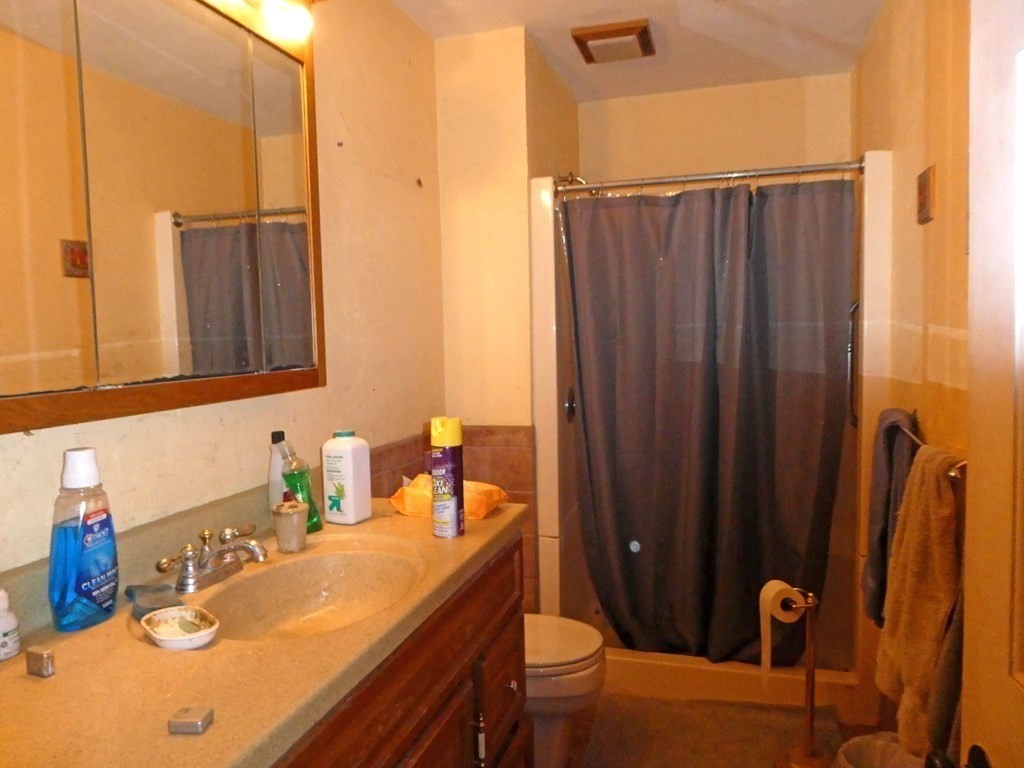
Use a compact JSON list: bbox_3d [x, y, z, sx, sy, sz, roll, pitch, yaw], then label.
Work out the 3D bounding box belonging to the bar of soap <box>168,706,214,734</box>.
[{"bbox_3d":[-0.354,0.372,0.784,0.036,0.013,0.029,-1,4,5],"label":"bar of soap"}]

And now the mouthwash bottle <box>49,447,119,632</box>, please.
[{"bbox_3d":[-0.659,0.231,1.095,0.076,0.263,0.100,1,5,23],"label":"mouthwash bottle"}]

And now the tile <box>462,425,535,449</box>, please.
[{"bbox_3d":[-0.060,0.184,2.498,0.285,0.073,0.009,0,4,17],"label":"tile"}]

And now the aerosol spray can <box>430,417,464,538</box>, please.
[{"bbox_3d":[-0.135,0.196,1.499,0.066,0.245,0.066,-1,4,0],"label":"aerosol spray can"}]

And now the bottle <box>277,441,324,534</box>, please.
[{"bbox_3d":[-0.468,0.223,1.568,0.063,0.198,0.047,-16,-1,-18],"label":"bottle"}]

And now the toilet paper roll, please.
[{"bbox_3d":[0.826,0.771,2.180,0.105,0.322,0.090,-2,4,-7],"label":"toilet paper roll"}]

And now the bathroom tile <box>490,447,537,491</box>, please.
[{"bbox_3d":[-0.001,0.300,2.489,0.156,0.154,0.009,0,4,17],"label":"bathroom tile"}]

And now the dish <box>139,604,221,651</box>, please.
[{"bbox_3d":[-0.469,0.349,1.004,0.084,0.027,0.133,-5,6,-43],"label":"dish"}]

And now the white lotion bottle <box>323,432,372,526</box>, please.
[{"bbox_3d":[-0.383,0.212,1.648,0.080,0.209,0.074,1,5,23],"label":"white lotion bottle"}]

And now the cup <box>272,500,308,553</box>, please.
[{"bbox_3d":[-0.443,0.287,1.423,0.069,0.089,0.069,-1,4,0],"label":"cup"}]

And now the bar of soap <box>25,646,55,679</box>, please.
[{"bbox_3d":[-0.607,0.359,0.915,0.035,0.029,0.013,0,4,19],"label":"bar of soap"}]

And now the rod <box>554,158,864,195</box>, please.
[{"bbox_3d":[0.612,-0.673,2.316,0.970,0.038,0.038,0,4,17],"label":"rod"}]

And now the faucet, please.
[{"bbox_3d":[-0.495,0.305,1.248,0.150,0.087,0.231,0,4,17],"label":"faucet"}]

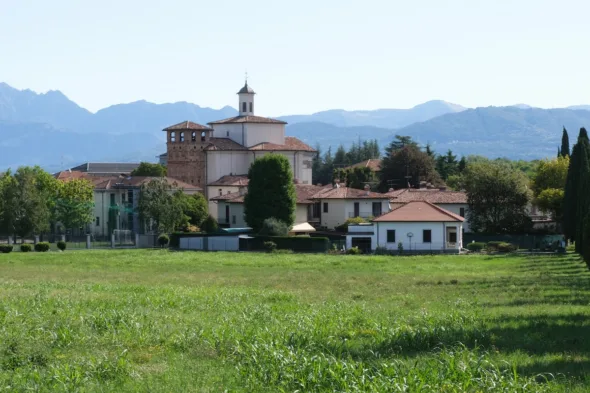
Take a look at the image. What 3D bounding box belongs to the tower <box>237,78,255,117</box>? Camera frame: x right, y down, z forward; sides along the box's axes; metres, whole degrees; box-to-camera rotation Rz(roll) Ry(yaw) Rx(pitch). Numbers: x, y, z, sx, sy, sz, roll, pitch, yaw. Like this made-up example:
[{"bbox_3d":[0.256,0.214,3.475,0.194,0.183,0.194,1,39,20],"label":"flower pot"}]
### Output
[{"bbox_3d":[-8.177,-16.521,257.000,2.200,6.400,2.200,0,0,-42],"label":"tower"}]

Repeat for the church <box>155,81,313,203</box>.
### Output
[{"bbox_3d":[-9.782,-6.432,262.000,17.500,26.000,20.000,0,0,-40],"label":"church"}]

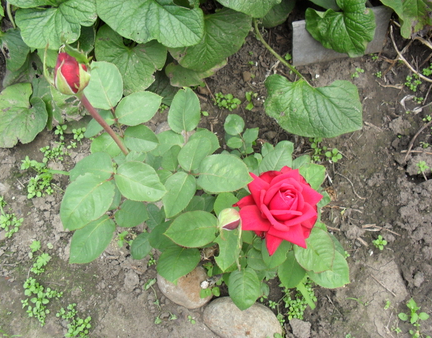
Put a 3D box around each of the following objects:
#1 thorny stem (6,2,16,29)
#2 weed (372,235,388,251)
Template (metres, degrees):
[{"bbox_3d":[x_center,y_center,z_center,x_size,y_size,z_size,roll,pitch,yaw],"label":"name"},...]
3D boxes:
[{"bbox_3d":[-0.515,-0.384,1.140,0.022,0.075,0.025,0,55,0],"label":"thorny stem"},{"bbox_3d":[0.311,0.140,0.867,0.031,0.020,0.030,0,55,0],"label":"weed"}]

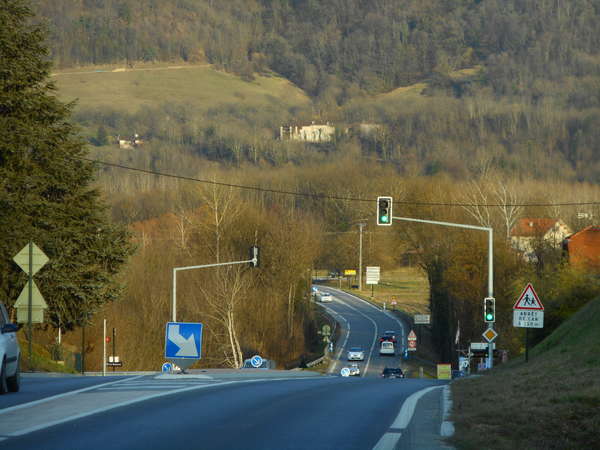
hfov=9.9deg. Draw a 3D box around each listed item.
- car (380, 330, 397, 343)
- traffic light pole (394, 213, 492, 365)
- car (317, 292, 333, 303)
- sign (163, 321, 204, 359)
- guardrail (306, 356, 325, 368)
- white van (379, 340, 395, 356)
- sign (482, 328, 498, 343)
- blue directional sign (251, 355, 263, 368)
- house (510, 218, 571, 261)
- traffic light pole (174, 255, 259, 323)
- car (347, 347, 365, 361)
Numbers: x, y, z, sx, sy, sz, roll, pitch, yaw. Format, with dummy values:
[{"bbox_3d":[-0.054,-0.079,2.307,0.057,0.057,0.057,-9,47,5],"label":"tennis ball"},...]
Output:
[{"bbox_3d":[10.978,13.917,430.000,1.800,1.500,4.300,0,0,1],"label":"car"},{"bbox_3d":[4.678,2.396,113.000,3.350,5.300,0.400,0,0,2],"label":"traffic light pole"},{"bbox_3d":[4.010,11.963,572.000,1.800,1.600,4.400,0,0,-14],"label":"car"},{"bbox_3d":[-2.340,2.344,70.000,0.720,0.720,0.100,3,0,-1],"label":"sign"},{"bbox_3d":[1.625,14.063,352.000,0.350,0.800,28.000,0,0,3],"label":"guardrail"},{"bbox_3d":[10.308,14.594,407.000,1.720,1.720,4.200,0,0,2],"label":"white van"},{"bbox_3d":[6.179,3.586,112.500,0.490,0.490,0.060,0,0,2],"label":"sign"},{"bbox_3d":[-1.716,5.442,138.000,0.470,0.470,0.070,0,0,0],"label":"blue directional sign"},{"bbox_3d":[48.069,2.886,690.000,8.700,8.300,10.200,0,0,-38],"label":"house"},{"bbox_3d":[-3.851,4.125,158.000,3.950,5.900,0.400,0,0,2],"label":"traffic light pole"},{"bbox_3d":[6.107,14.003,376.000,1.760,1.480,4.200,0,0,2],"label":"car"}]

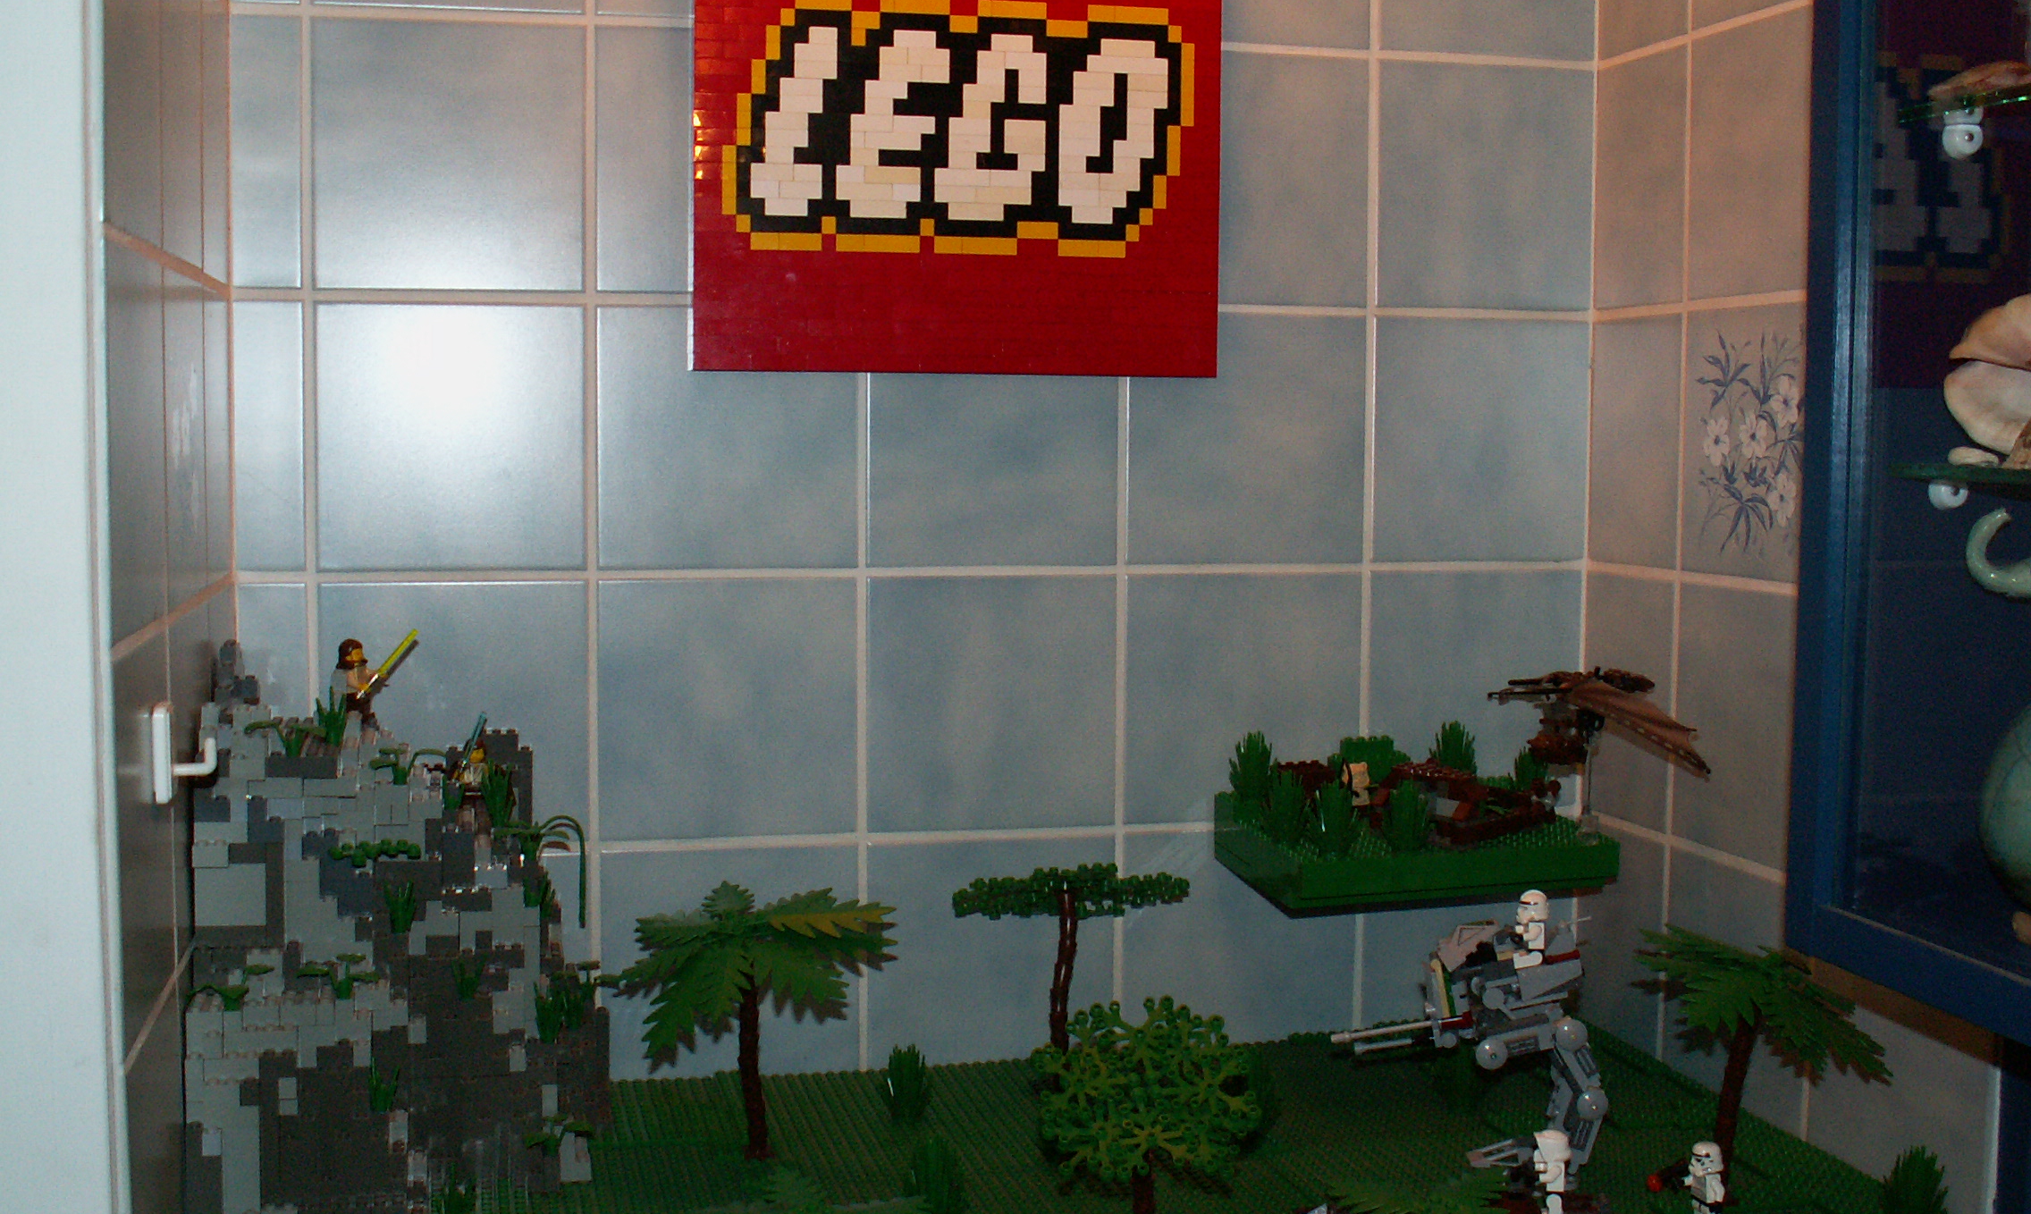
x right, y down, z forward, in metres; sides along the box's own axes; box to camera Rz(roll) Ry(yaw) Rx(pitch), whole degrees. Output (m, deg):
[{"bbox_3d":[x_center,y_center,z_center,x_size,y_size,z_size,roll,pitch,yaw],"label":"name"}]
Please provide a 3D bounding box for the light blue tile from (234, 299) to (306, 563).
[{"bbox_3d":[-0.405,-0.093,1.243,0.038,0.148,0.008,-1,4,-13],"label":"light blue tile"}]

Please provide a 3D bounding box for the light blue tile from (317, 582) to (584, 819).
[{"bbox_3d":[-0.312,0.059,1.275,0.148,0.148,0.008,-1,4,-13],"label":"light blue tile"}]

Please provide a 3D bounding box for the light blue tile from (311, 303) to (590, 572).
[{"bbox_3d":[-0.315,-0.095,1.278,0.152,0.152,0.010,-1,5,-13],"label":"light blue tile"}]

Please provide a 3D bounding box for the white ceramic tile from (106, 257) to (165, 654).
[{"bbox_3d":[-0.347,-0.065,0.893,0.010,0.152,0.152,-1,5,-13],"label":"white ceramic tile"}]

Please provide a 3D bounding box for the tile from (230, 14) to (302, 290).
[{"bbox_3d":[-0.406,-0.247,1.246,0.036,0.152,0.010,-1,5,-13],"label":"tile"}]

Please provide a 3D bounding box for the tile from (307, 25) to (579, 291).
[{"bbox_3d":[-0.307,-0.244,1.244,0.149,0.149,0.008,-1,5,-13],"label":"tile"}]

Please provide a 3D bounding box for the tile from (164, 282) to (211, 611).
[{"bbox_3d":[-0.378,-0.075,1.032,0.008,0.149,0.150,-1,5,-13],"label":"tile"}]

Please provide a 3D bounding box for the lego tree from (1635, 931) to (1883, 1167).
[{"bbox_3d":[0.348,0.226,1.107,0.124,0.125,0.145,-1,5,-13],"label":"lego tree"}]

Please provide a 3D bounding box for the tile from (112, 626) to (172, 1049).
[{"bbox_3d":[-0.348,0.088,0.905,0.010,0.152,0.152,-1,5,-13],"label":"tile"}]

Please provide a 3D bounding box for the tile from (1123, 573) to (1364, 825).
[{"bbox_3d":[0.137,0.054,1.375,0.148,0.148,0.008,-1,4,-13],"label":"tile"}]

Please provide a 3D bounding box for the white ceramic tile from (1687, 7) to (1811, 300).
[{"bbox_3d":[0.407,-0.241,1.234,0.010,0.152,0.152,-1,5,-14],"label":"white ceramic tile"}]

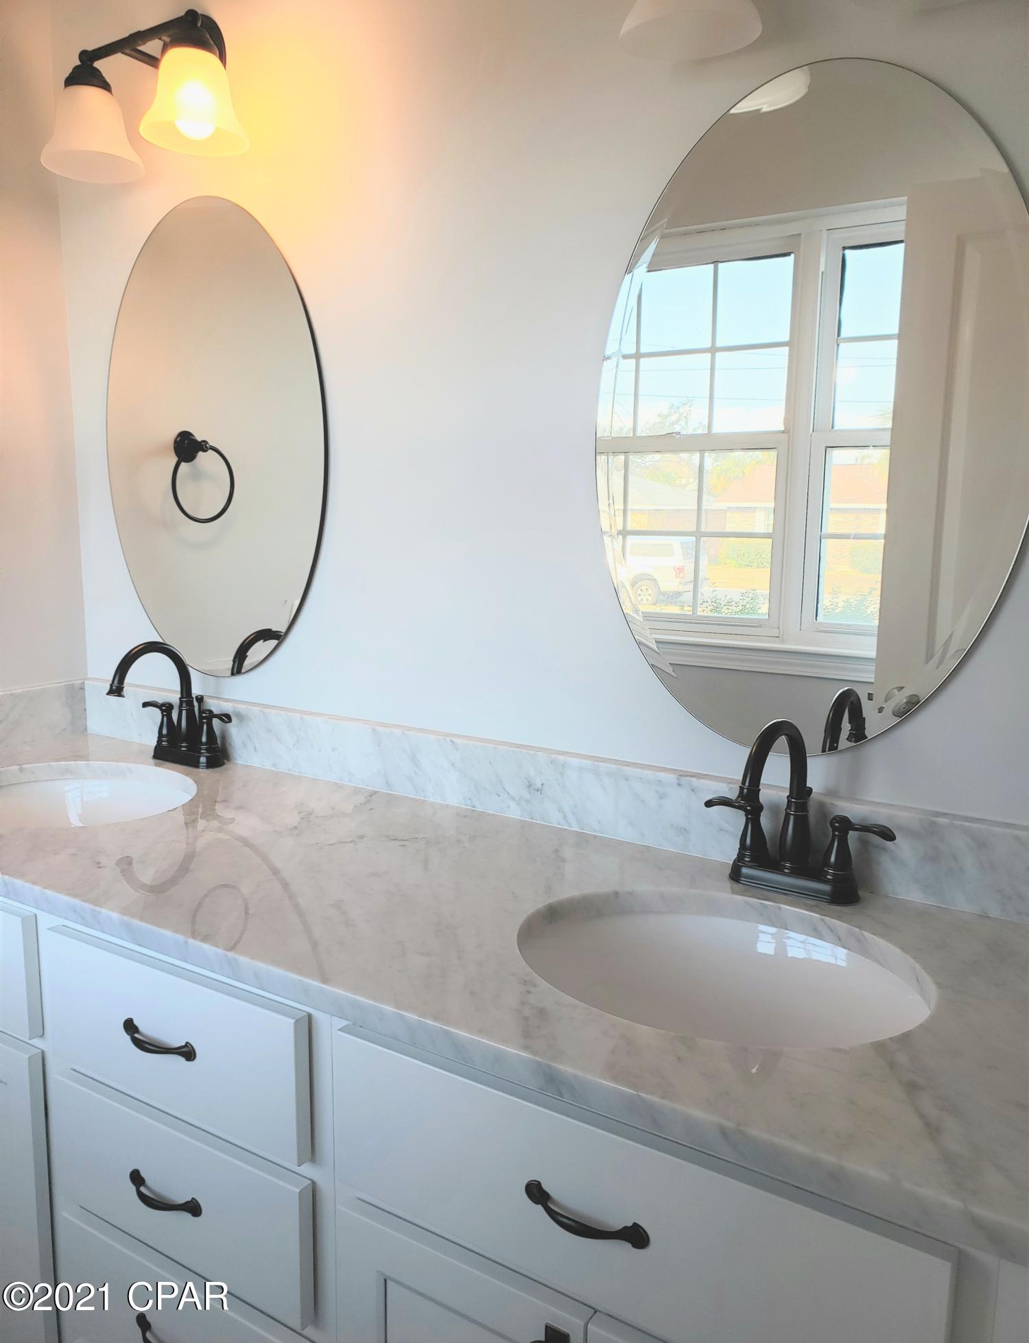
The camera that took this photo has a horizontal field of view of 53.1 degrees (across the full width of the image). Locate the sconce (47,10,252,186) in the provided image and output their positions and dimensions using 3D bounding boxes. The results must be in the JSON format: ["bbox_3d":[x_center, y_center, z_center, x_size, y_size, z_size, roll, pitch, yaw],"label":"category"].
[{"bbox_3d":[-0.554,-0.914,1.581,0.397,0.241,0.212,6,11,32],"label":"sconce"}]

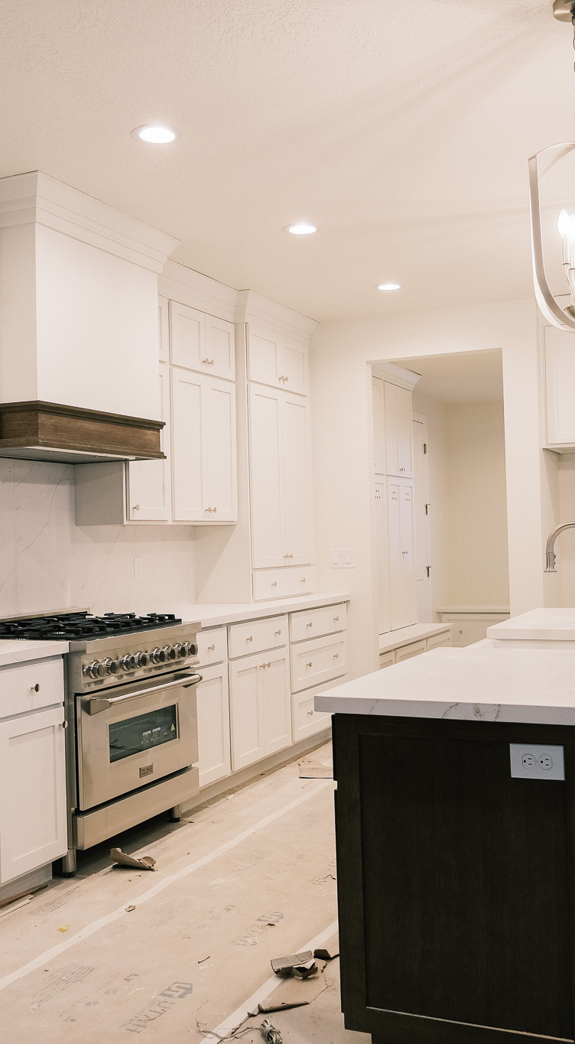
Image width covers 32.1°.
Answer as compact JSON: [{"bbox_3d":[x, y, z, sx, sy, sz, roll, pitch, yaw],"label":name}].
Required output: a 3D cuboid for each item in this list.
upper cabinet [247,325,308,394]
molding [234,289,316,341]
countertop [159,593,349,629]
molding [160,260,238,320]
[{"bbox_3d":[-0.233,-1.005,6.441,0.395,0.353,0.907,-2,-1,25],"label":"upper cabinet"},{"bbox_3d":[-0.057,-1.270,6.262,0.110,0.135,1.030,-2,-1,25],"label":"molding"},{"bbox_3d":[-0.326,0.506,5.790,0.678,0.035,2.108,-2,-1,25],"label":"countertop"},{"bbox_3d":[-0.539,-1.265,5.398,0.104,0.167,1.125,-2,-1,25],"label":"molding"}]

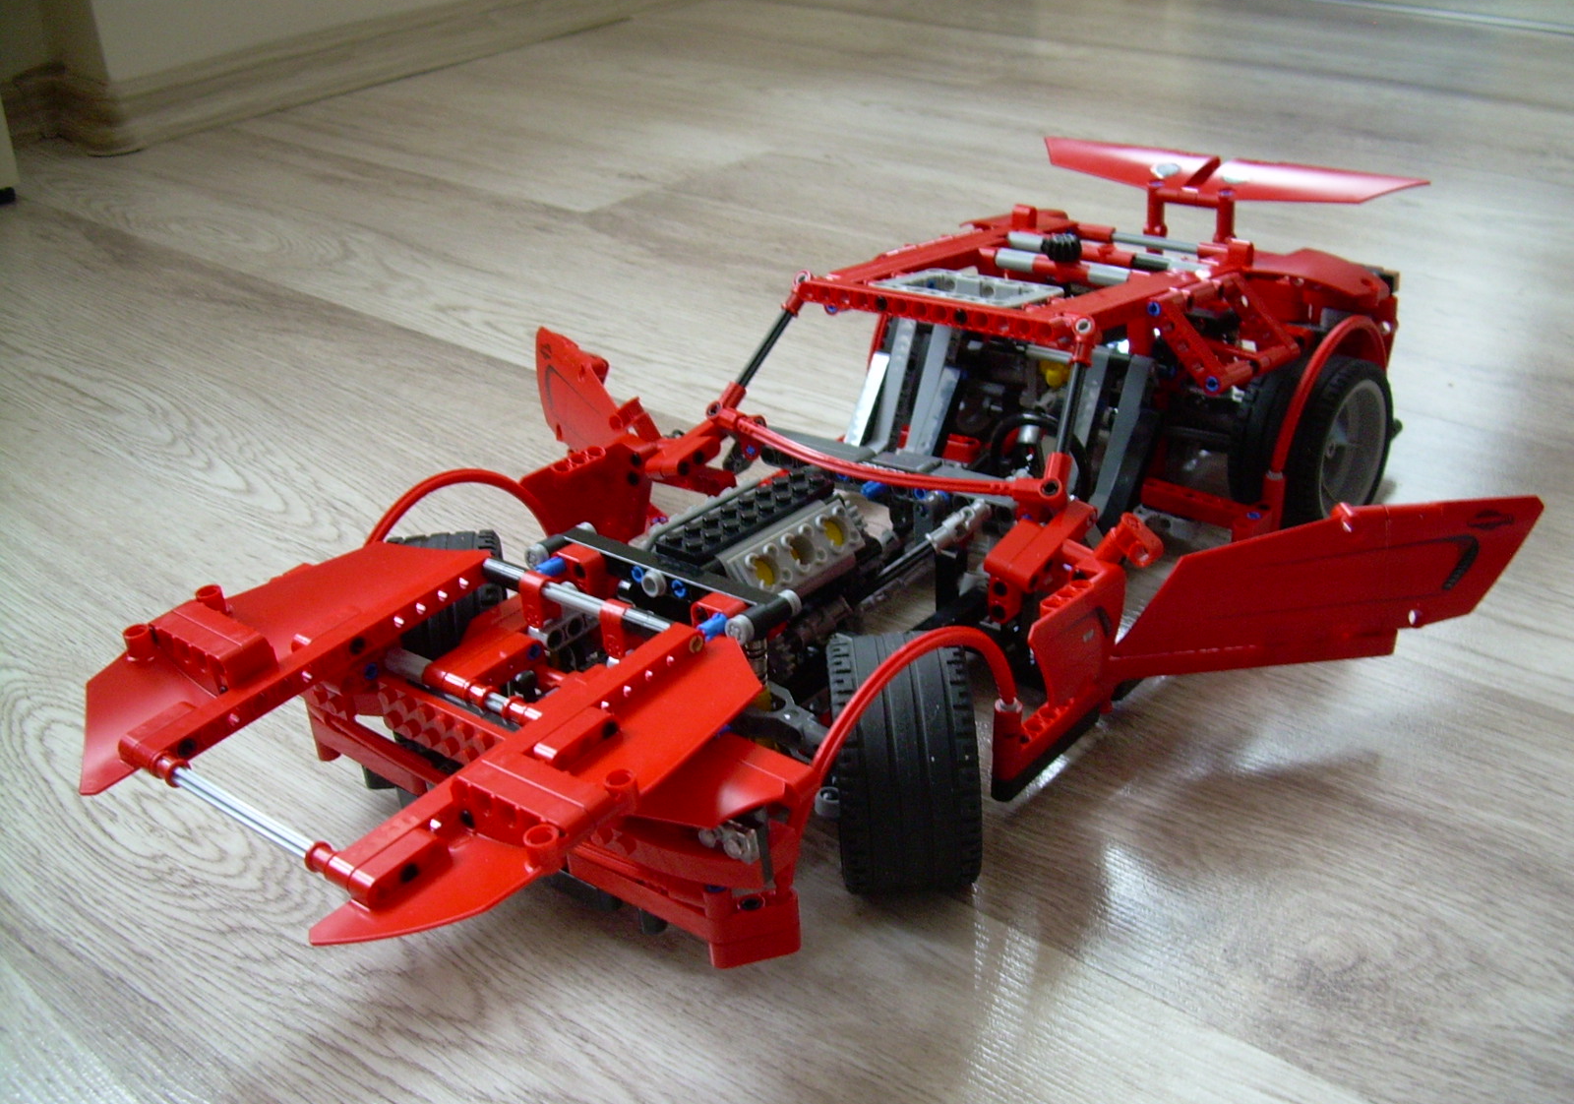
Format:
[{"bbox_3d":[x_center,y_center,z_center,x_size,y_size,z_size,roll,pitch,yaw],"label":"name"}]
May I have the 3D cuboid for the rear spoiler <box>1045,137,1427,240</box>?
[{"bbox_3d":[0.169,-0.141,0.698,0.172,0.031,0.033,18,33,37],"label":"rear spoiler"}]

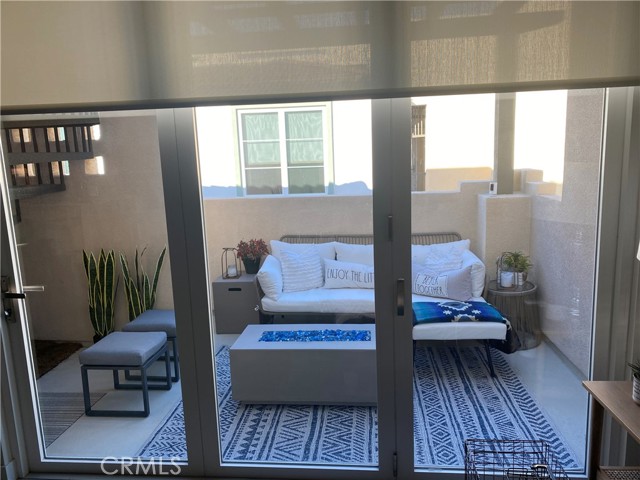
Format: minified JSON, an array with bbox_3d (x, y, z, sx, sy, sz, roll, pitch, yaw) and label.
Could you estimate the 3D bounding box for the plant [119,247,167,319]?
[{"bbox_3d":[-1.585,0.528,4.335,0.360,0.910,0.300,-1,9,6],"label":"plant"}]

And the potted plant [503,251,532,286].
[{"bbox_3d":[1.730,0.248,4.215,0.250,0.298,0.250,-1,9,6],"label":"potted plant"}]

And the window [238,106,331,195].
[{"bbox_3d":[-0.464,-1.197,6.568,1.280,1.180,0.120,-1,9,6],"label":"window"}]

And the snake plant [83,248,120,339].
[{"bbox_3d":[-1.989,0.542,4.377,0.290,0.910,0.260,-1,9,6],"label":"snake plant"}]

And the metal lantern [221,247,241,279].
[{"bbox_3d":[-0.906,0.233,4.884,0.190,0.297,0.180,-1,9,6],"label":"metal lantern"}]

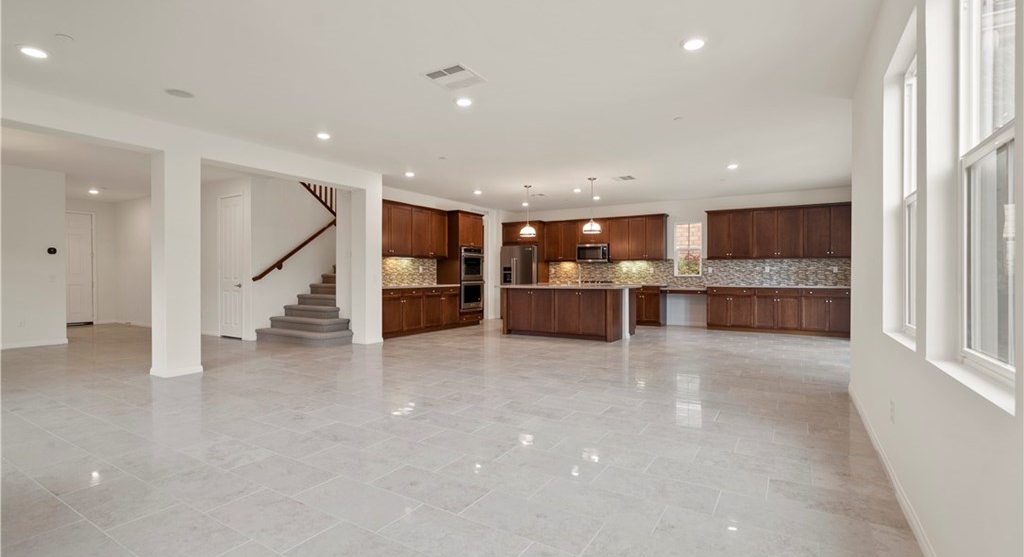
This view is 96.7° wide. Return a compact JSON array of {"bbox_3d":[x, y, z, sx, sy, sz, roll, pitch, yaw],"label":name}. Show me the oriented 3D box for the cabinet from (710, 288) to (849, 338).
[{"bbox_3d":[5.072,0.602,8.684,2.380,0.880,0.610,0,0,31],"label":"cabinet"}]

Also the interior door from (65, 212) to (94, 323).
[{"bbox_3d":[-9.708,-0.169,9.937,0.050,2.440,0.860,0,0,32],"label":"interior door"}]

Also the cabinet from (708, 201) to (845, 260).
[{"bbox_3d":[5.197,-0.884,8.935,2.510,0.993,0.355,0,0,32],"label":"cabinet"}]

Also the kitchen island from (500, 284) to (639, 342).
[{"bbox_3d":[1.095,0.598,8.504,2.300,0.914,1.250,0,0,32],"label":"kitchen island"}]

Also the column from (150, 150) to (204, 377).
[{"bbox_3d":[-3.824,-0.153,5.191,0.380,2.460,0.375,0,0,32],"label":"column"}]

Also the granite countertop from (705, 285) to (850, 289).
[{"bbox_3d":[4.959,0.153,8.494,2.397,0.040,0.641,0,0,32],"label":"granite countertop"}]

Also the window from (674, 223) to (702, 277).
[{"bbox_3d":[3.754,-0.612,9.681,0.547,1.139,0.099,0,0,32],"label":"window"}]

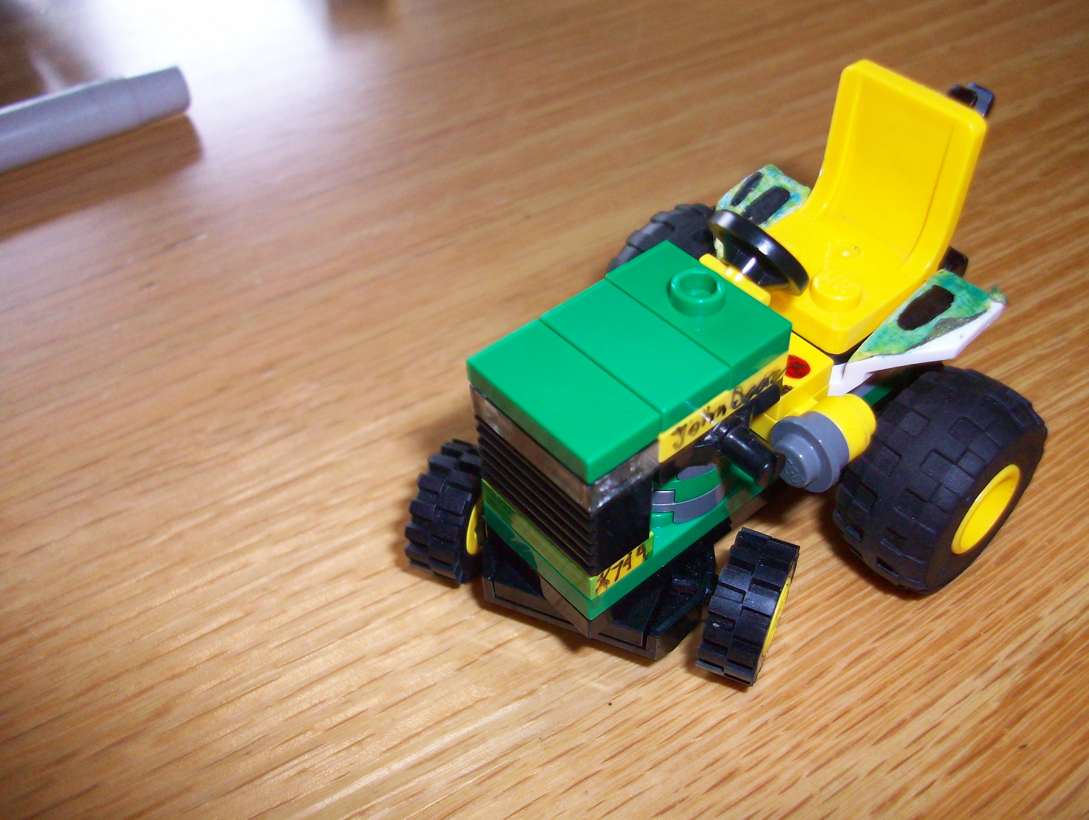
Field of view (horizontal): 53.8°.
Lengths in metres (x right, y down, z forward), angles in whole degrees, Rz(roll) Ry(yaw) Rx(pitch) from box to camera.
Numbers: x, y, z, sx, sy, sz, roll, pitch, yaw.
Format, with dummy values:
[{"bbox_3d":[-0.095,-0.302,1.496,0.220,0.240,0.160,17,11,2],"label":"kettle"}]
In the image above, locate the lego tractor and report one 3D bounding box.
[{"bbox_3d":[0.018,-0.004,0.108,0.064,0.046,0.049,-33,53,-25],"label":"lego tractor"}]

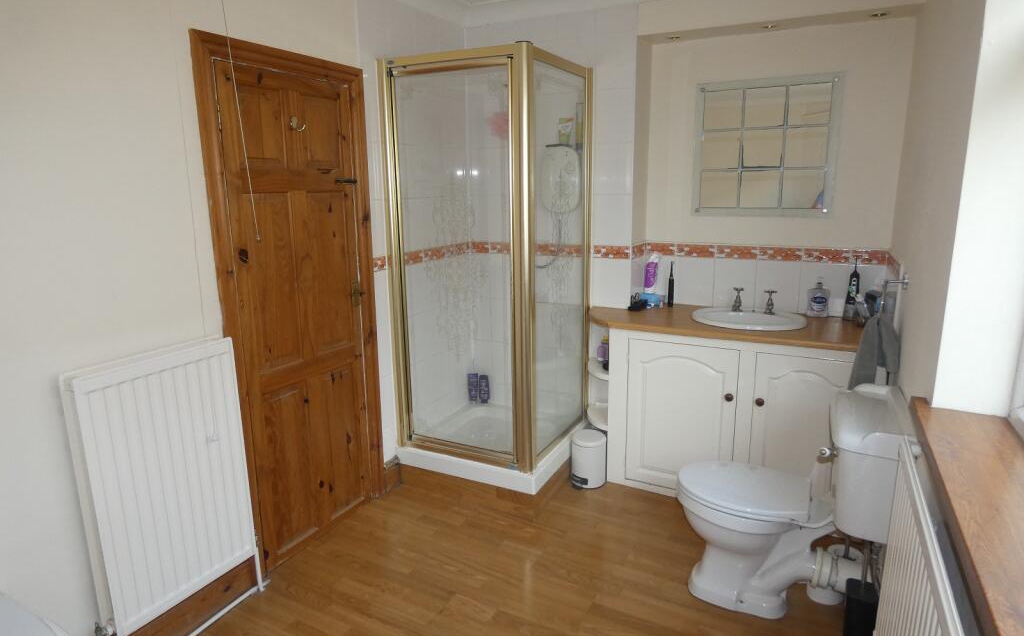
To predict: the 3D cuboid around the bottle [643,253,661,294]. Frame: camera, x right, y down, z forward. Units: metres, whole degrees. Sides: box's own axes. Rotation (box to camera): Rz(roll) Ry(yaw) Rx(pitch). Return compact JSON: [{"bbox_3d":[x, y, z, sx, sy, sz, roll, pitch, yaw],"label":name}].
[{"bbox_3d":[0.748,-0.225,3.212,0.077,0.262,0.054,6,14,26],"label":"bottle"}]

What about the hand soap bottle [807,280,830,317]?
[{"bbox_3d":[1.493,-0.096,2.875,0.097,0.194,0.059,6,14,26],"label":"hand soap bottle"}]

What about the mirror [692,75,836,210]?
[{"bbox_3d":[1.226,-0.824,2.892,0.653,0.652,0.025,6,14,26],"label":"mirror"}]

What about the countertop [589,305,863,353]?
[{"bbox_3d":[1.021,0.022,2.893,1.372,0.035,0.545,6,14,26],"label":"countertop"}]

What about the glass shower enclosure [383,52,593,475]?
[{"bbox_3d":[-0.082,-0.293,3.040,0.755,1.880,0.768,6,14,26],"label":"glass shower enclosure"}]

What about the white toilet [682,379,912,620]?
[{"bbox_3d":[0.955,0.638,2.136,0.711,0.819,0.474,6,14,26],"label":"white toilet"}]

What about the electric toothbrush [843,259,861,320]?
[{"bbox_3d":[1.608,-0.132,2.799,0.065,0.295,0.064,7,15,32],"label":"electric toothbrush"}]

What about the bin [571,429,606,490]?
[{"bbox_3d":[0.399,0.724,3.071,0.172,0.257,0.183,-1,13,0],"label":"bin"}]

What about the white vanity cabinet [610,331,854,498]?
[{"bbox_3d":[1.121,0.450,2.952,1.169,0.827,0.525,6,14,26],"label":"white vanity cabinet"}]

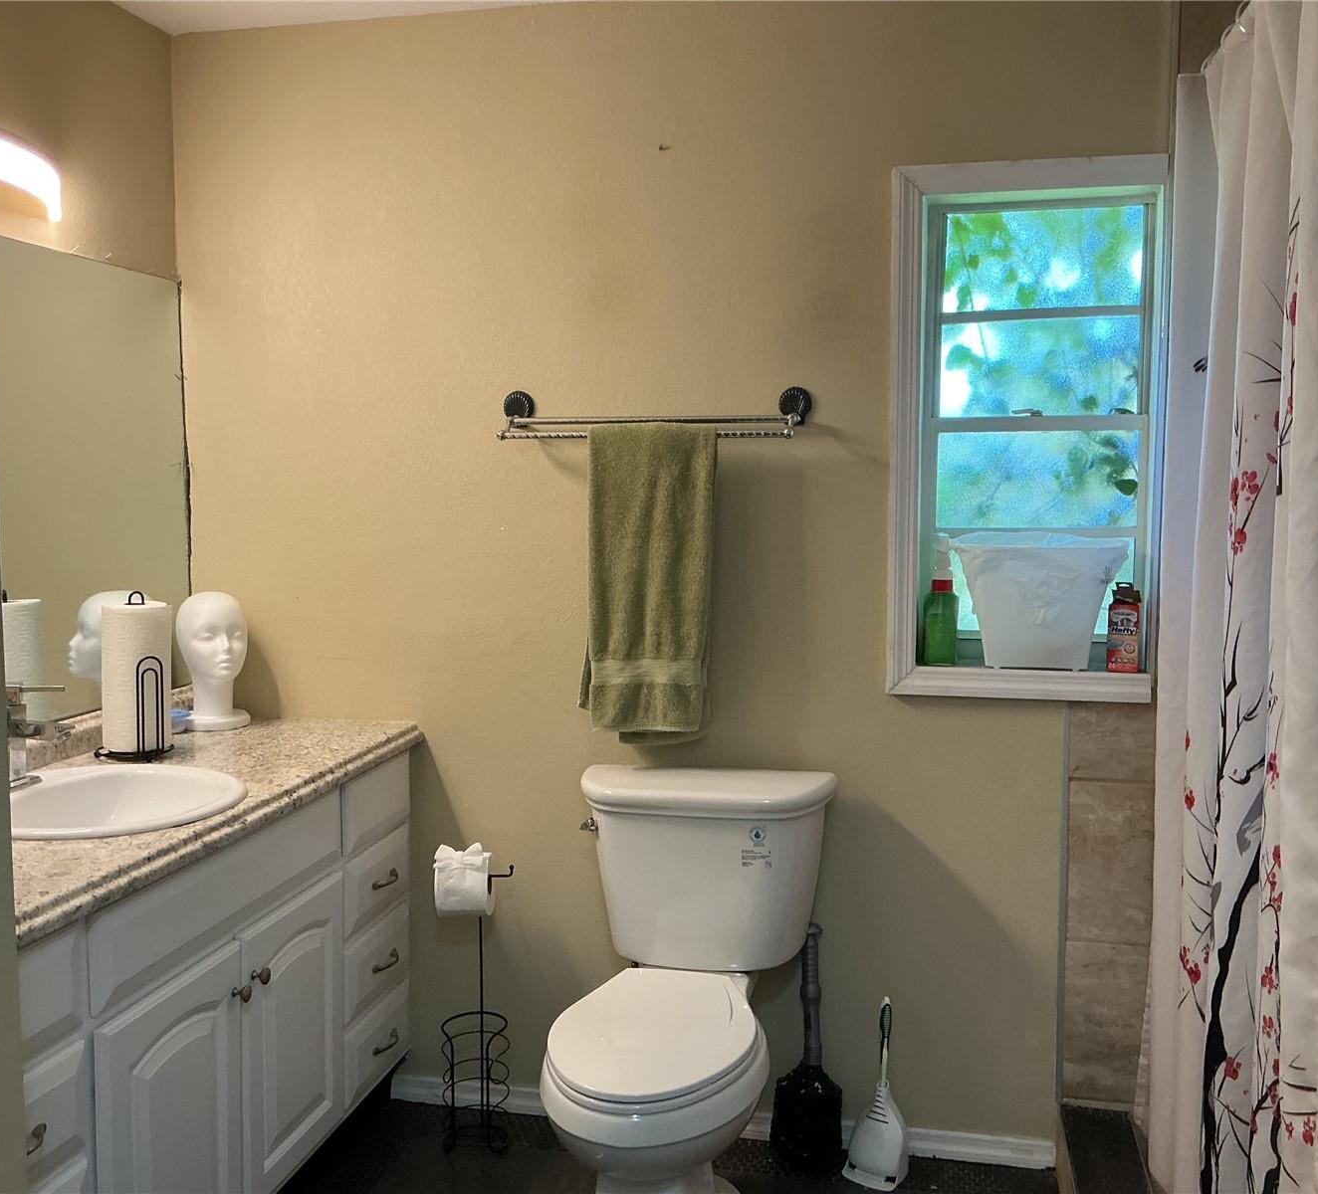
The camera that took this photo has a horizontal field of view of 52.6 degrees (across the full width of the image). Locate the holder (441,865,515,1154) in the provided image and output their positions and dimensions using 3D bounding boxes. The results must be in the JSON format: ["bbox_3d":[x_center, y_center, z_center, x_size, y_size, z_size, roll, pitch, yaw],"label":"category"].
[{"bbox_3d":[-0.375,0.837,2.753,0.167,0.590,0.145,1,5,12],"label":"holder"}]

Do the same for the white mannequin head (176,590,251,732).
[{"bbox_3d":[-0.944,0.130,2.834,0.169,0.280,0.206,-3,6,-29],"label":"white mannequin head"}]

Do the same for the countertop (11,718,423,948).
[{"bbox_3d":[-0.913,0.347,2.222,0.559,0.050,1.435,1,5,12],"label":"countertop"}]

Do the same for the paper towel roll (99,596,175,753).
[{"bbox_3d":[-1.002,0.143,2.541,0.159,0.305,0.159,-2,5,-18],"label":"paper towel roll"}]

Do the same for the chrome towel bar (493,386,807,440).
[{"bbox_3d":[-0.023,-0.364,2.647,0.641,0.099,0.110,1,5,12],"label":"chrome towel bar"}]

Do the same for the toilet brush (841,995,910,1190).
[{"bbox_3d":[0.438,0.963,2.638,0.120,0.356,0.105,3,6,34],"label":"toilet brush"}]

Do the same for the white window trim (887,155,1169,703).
[{"bbox_3d":[0.695,-0.308,2.549,0.499,1.027,0.065,1,5,12],"label":"white window trim"}]

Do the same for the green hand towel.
[{"bbox_3d":[-0.022,-0.024,2.641,0.276,0.634,0.065,1,5,12],"label":"green hand towel"}]

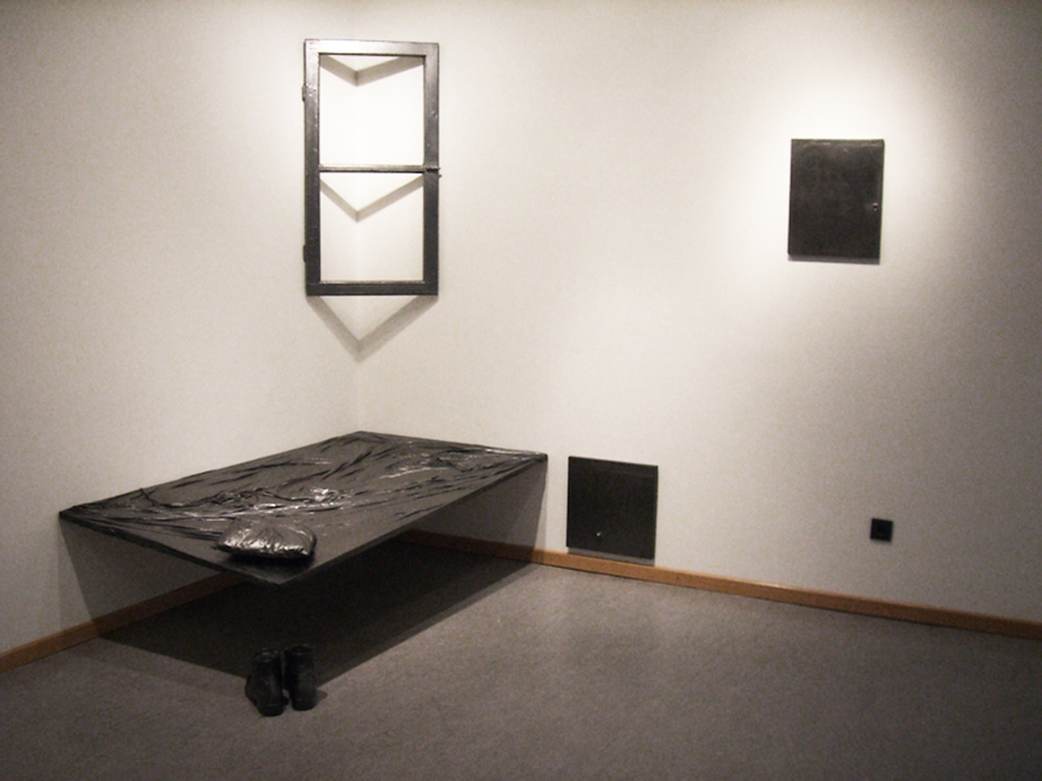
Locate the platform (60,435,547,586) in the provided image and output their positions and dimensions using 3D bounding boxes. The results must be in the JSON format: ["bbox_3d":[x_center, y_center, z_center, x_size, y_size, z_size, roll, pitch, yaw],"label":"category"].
[{"bbox_3d":[-0.759,0.393,4.563,1.020,0.055,1.798,5,10,27],"label":"platform"}]

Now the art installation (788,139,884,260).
[{"bbox_3d":[1.200,-0.734,4.357,0.352,0.445,0.030,5,10,27],"label":"art installation"}]

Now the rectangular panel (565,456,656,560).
[{"bbox_3d":[0.395,0.508,4.978,0.411,0.404,0.030,5,10,27],"label":"rectangular panel"}]

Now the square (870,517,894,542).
[{"bbox_3d":[1.401,0.546,4.447,0.084,0.084,0.020,5,10,27],"label":"square"}]

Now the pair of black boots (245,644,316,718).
[{"bbox_3d":[-0.791,0.923,3.774,0.234,0.195,0.285,-2,9,-18],"label":"pair of black boots"}]

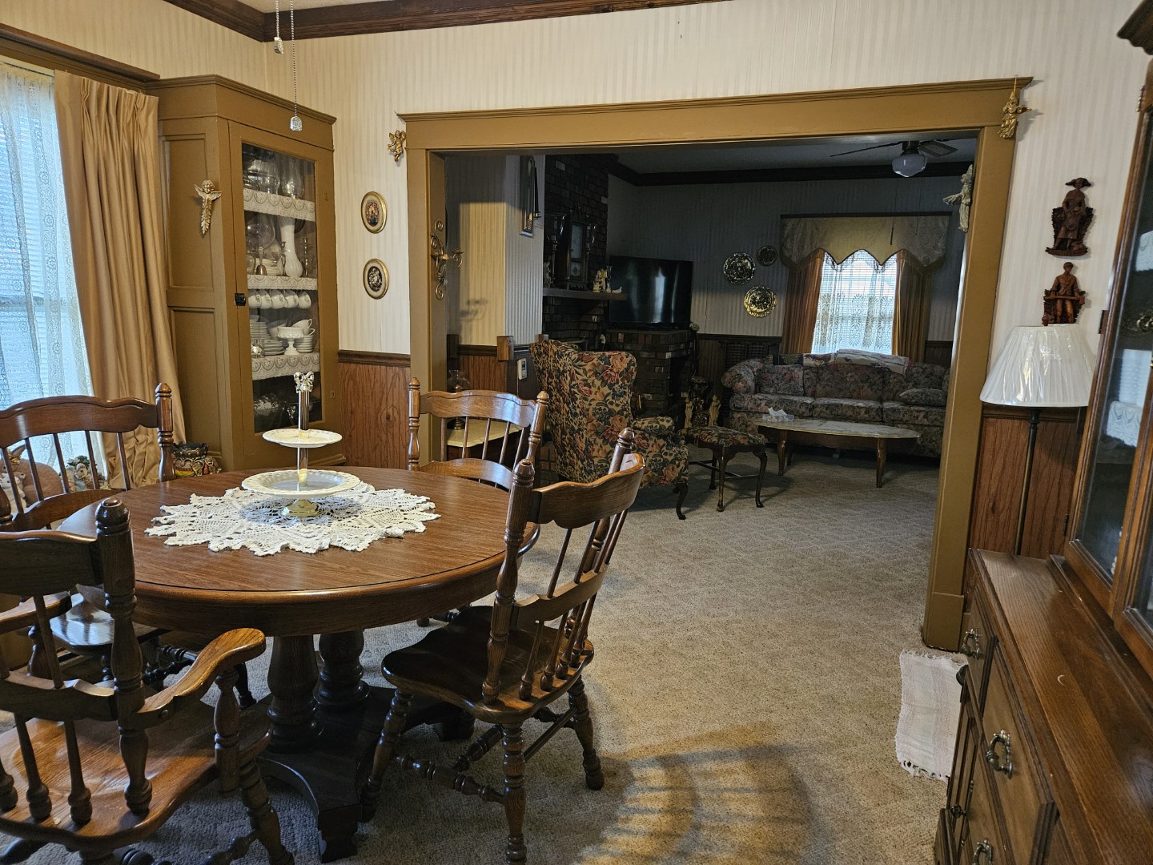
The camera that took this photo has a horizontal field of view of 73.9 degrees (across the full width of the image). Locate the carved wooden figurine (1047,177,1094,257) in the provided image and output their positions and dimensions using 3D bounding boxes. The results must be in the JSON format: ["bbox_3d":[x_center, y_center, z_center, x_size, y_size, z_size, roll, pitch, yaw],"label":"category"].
[{"bbox_3d":[1.750,-0.763,2.715,0.135,0.268,0.070,4,11,17],"label":"carved wooden figurine"}]

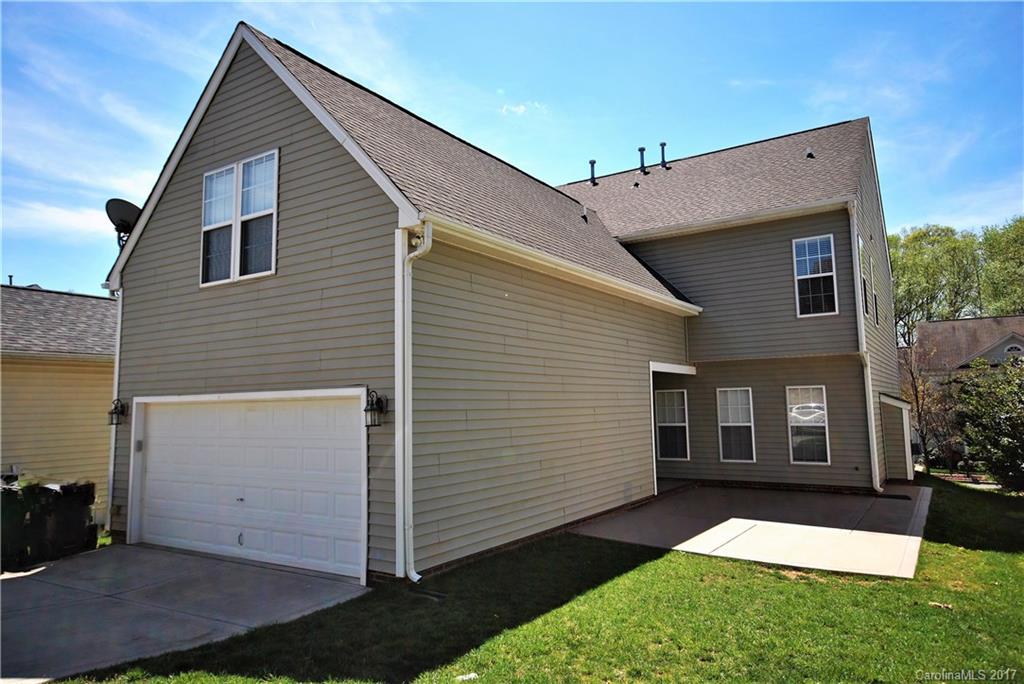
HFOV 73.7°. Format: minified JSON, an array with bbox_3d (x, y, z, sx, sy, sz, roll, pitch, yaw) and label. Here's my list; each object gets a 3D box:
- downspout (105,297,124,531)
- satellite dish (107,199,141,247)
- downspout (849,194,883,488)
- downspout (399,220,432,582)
[{"bbox_3d":[-6.480,1.065,11.083,0.330,3.880,0.080,-5,-7,33],"label":"downspout"},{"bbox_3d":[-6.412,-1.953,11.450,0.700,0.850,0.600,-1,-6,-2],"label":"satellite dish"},{"bbox_3d":[7.312,0.114,14.113,0.200,5.940,0.810,-5,-7,33],"label":"downspout"},{"bbox_3d":[-1.031,0.625,7.603,0.350,3.980,0.075,-5,-7,33],"label":"downspout"}]

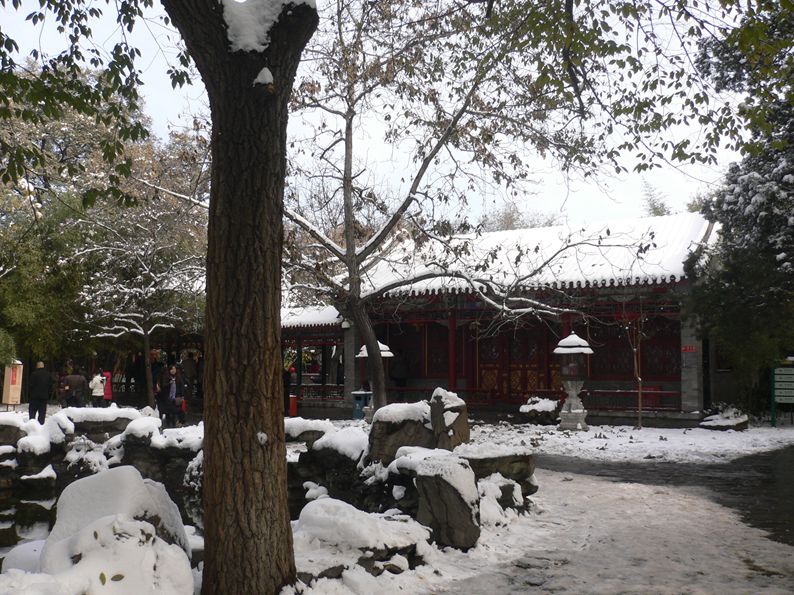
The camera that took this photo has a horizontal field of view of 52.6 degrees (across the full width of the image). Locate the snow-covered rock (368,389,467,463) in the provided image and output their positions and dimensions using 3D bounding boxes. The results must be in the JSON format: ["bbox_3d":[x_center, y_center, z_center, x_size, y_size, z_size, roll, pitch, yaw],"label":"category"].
[{"bbox_3d":[0.276,1.707,10.300,1.280,1.100,0.850,0,-5,0],"label":"snow-covered rock"}]

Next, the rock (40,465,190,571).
[{"bbox_3d":[-1.964,1.549,5.600,1.000,0.720,0.800,2,-5,-18],"label":"rock"}]

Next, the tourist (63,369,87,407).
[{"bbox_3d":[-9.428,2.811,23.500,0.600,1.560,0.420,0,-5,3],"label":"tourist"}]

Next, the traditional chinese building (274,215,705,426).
[{"bbox_3d":[4.060,0.791,26.136,12.000,6.100,8.200,-2,-6,25],"label":"traditional chinese building"}]

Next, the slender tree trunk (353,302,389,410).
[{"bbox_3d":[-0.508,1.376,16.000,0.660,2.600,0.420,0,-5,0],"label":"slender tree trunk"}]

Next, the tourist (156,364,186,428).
[{"bbox_3d":[-5.704,2.517,20.300,0.580,1.620,0.420,1,-5,-7],"label":"tourist"}]

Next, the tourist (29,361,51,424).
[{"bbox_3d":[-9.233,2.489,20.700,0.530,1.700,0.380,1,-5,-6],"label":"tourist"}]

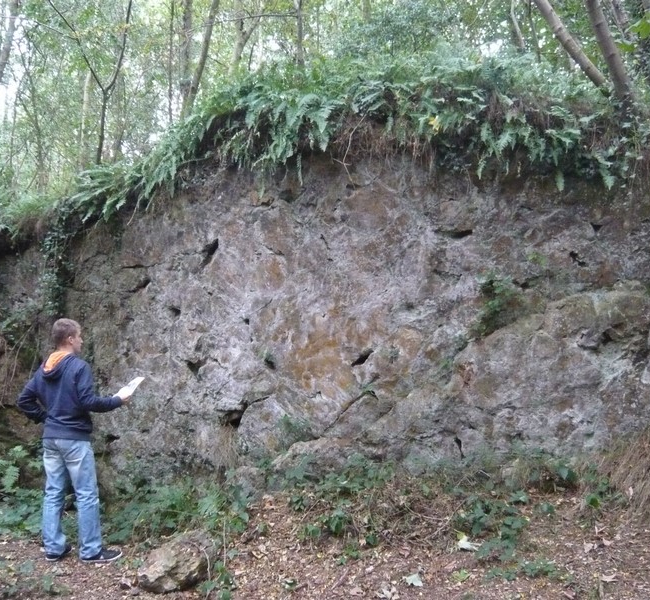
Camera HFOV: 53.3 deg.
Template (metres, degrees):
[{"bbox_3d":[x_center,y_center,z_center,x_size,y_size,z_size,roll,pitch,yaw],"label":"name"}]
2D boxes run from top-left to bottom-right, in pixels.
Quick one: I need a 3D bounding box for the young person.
[{"bbox_3d":[-1.831,0.990,4.730,0.600,1.730,0.520,-2,-3,30],"label":"young person"}]

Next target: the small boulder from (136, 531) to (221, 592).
[{"bbox_3d":[-0.944,1.697,4.200,0.500,0.330,0.360,1,-3,-13],"label":"small boulder"}]

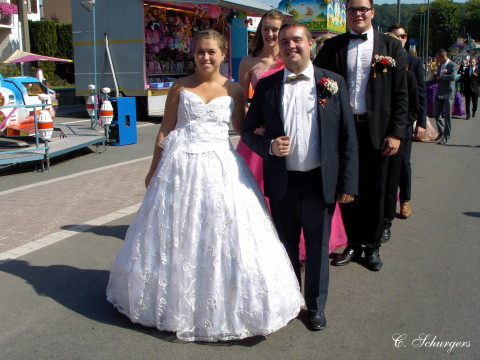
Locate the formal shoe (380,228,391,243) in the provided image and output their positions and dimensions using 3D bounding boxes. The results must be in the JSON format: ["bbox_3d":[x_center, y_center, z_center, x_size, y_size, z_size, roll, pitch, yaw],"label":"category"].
[{"bbox_3d":[1.256,0.448,5.526,0.110,0.115,0.300,2,10,14],"label":"formal shoe"}]

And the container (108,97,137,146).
[{"bbox_3d":[-2.317,-1.162,12.494,0.360,0.918,0.580,6,11,30],"label":"container"}]

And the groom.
[{"bbox_3d":[0.348,-0.036,3.667,0.660,1.703,0.450,2,10,14],"label":"groom"}]

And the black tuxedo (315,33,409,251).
[{"bbox_3d":[0.877,-0.267,4.774,0.740,1.661,0.420,3,10,15],"label":"black tuxedo"}]

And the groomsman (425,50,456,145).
[{"bbox_3d":[3.756,-1.524,11.915,0.500,1.827,0.550,-9,13,-41],"label":"groomsman"}]

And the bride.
[{"bbox_3d":[-0.210,-0.027,3.750,1.150,1.656,1.060,1,10,8],"label":"bride"}]

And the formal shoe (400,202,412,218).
[{"bbox_3d":[1.681,0.291,6.439,0.110,0.115,0.300,0,10,2],"label":"formal shoe"}]

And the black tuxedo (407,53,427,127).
[{"bbox_3d":[1.593,-0.919,6.438,0.580,0.839,0.360,2,10,14],"label":"black tuxedo"}]

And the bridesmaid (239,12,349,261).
[{"bbox_3d":[0.399,-0.314,4.797,0.820,1.865,0.680,3,10,15],"label":"bridesmaid"}]

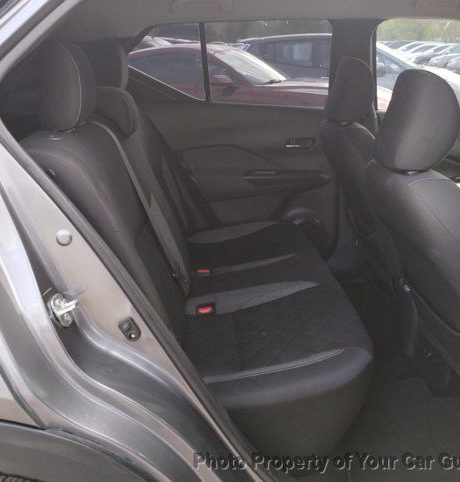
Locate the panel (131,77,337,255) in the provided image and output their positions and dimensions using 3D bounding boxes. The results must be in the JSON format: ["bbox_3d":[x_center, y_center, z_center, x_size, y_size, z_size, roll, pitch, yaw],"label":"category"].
[{"bbox_3d":[0.010,-0.299,2.316,0.956,0.819,0.156,-1,21,-4],"label":"panel"}]

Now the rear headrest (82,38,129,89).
[{"bbox_3d":[-0.416,-0.616,1.859,0.137,0.214,0.254,-1,21,-4],"label":"rear headrest"}]

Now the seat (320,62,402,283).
[{"bbox_3d":[0.730,-0.216,2.086,0.858,0.975,0.507,-1,21,-4],"label":"seat"}]

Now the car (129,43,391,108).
[{"bbox_3d":[-0.295,-1.599,6.077,4.700,1.440,1.820,6,22,15],"label":"car"}]

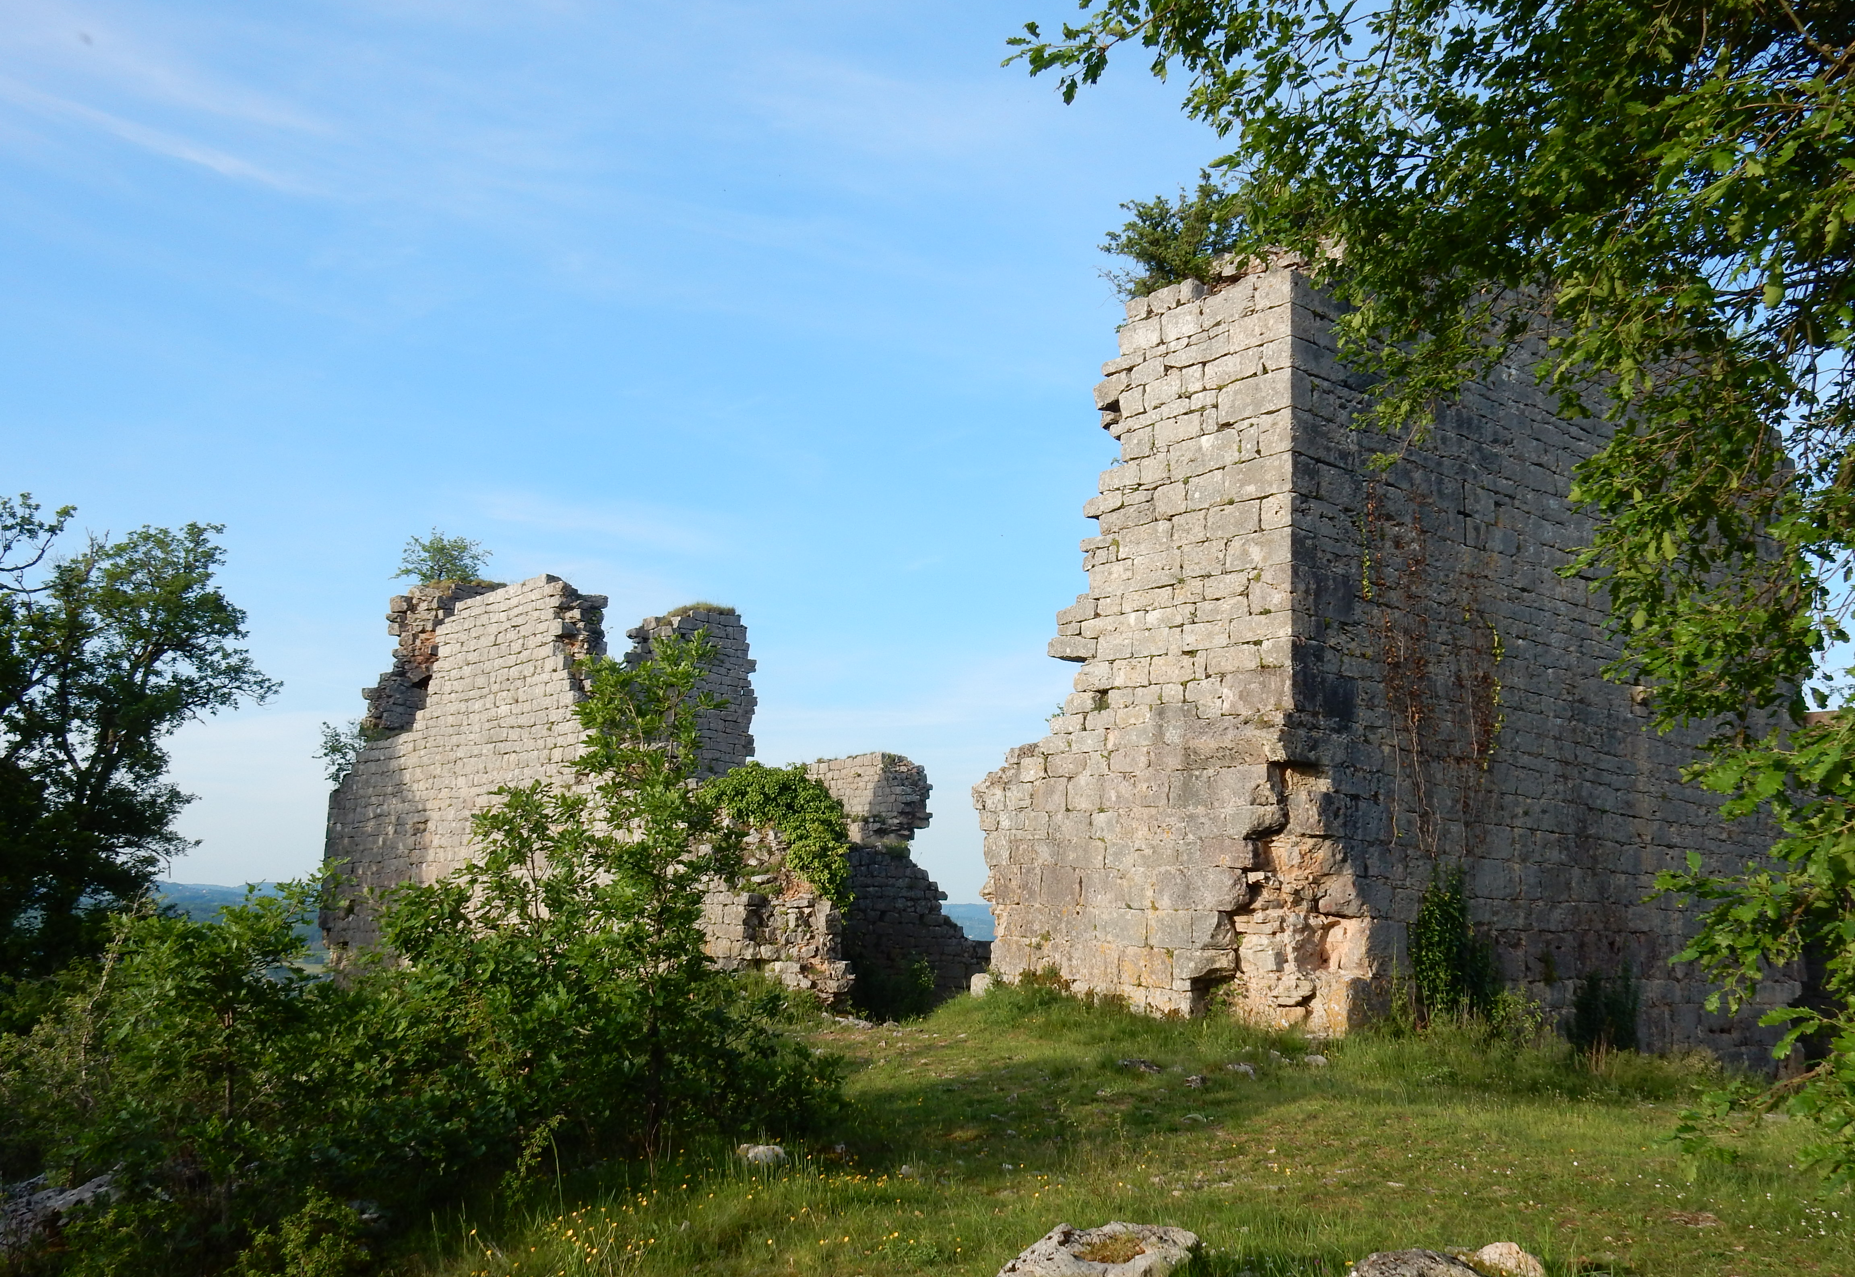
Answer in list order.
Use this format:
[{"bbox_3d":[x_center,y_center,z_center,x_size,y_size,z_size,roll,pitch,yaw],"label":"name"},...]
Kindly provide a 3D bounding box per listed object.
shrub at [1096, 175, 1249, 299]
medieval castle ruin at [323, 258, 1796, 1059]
[{"bbox_3d":[3.261,-5.289,21.218,1.911,1.377,1.600,2,-10,0],"label":"shrub"},{"bbox_3d":[0.253,2.294,31.884,13.300,10.000,26.500,11,-13,-40],"label":"medieval castle ruin"}]

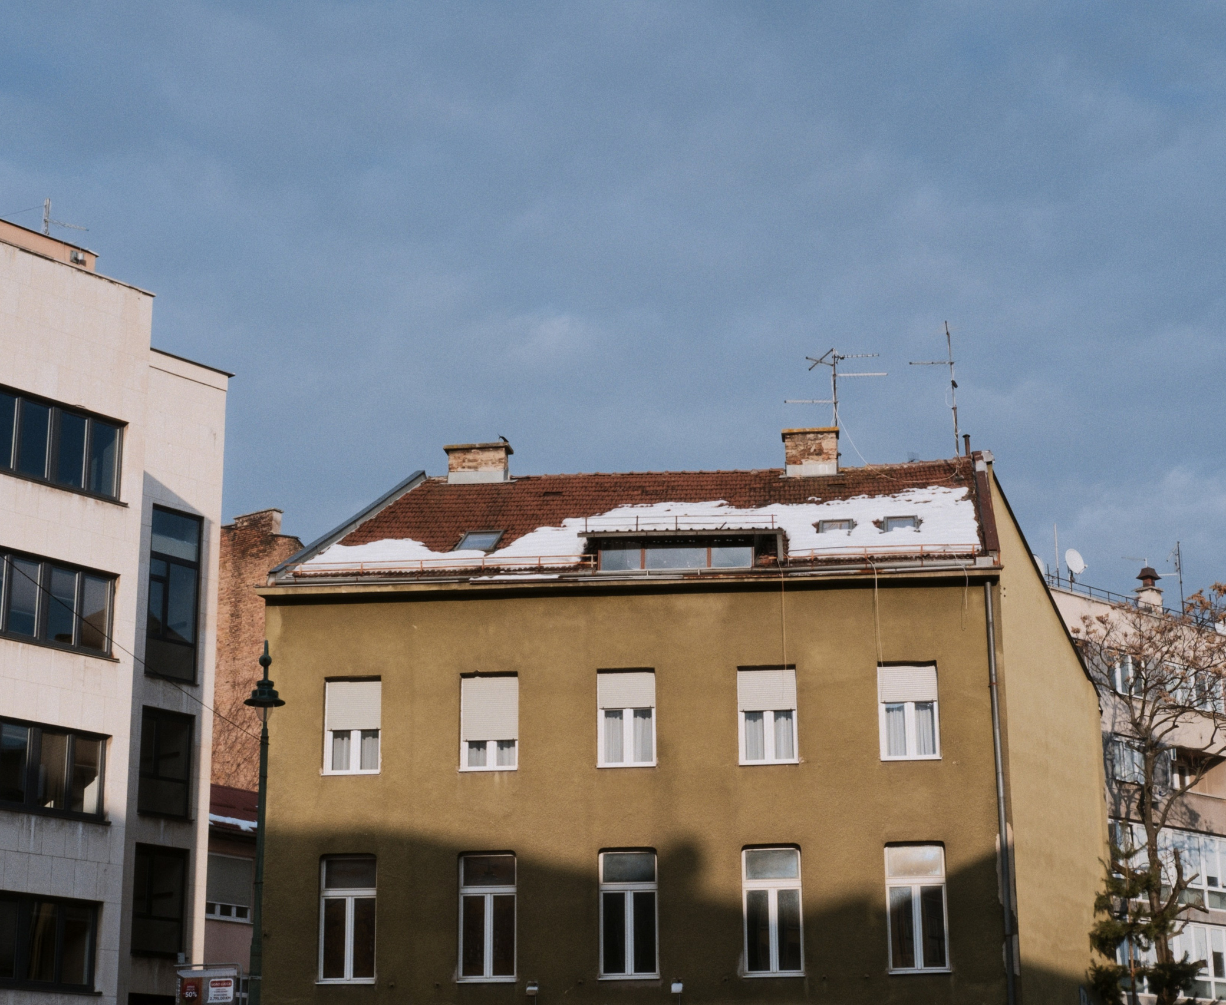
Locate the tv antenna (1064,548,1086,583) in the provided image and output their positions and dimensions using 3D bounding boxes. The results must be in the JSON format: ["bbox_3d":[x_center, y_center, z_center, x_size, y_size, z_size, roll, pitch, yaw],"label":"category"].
[{"bbox_3d":[14.574,1.970,70.000,0.800,1.060,0.500,10,-19,-33],"label":"tv antenna"}]

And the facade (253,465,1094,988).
[{"bbox_3d":[1.884,6.580,46.330,16.254,15.444,12.258,-2,-16,5],"label":"facade"}]

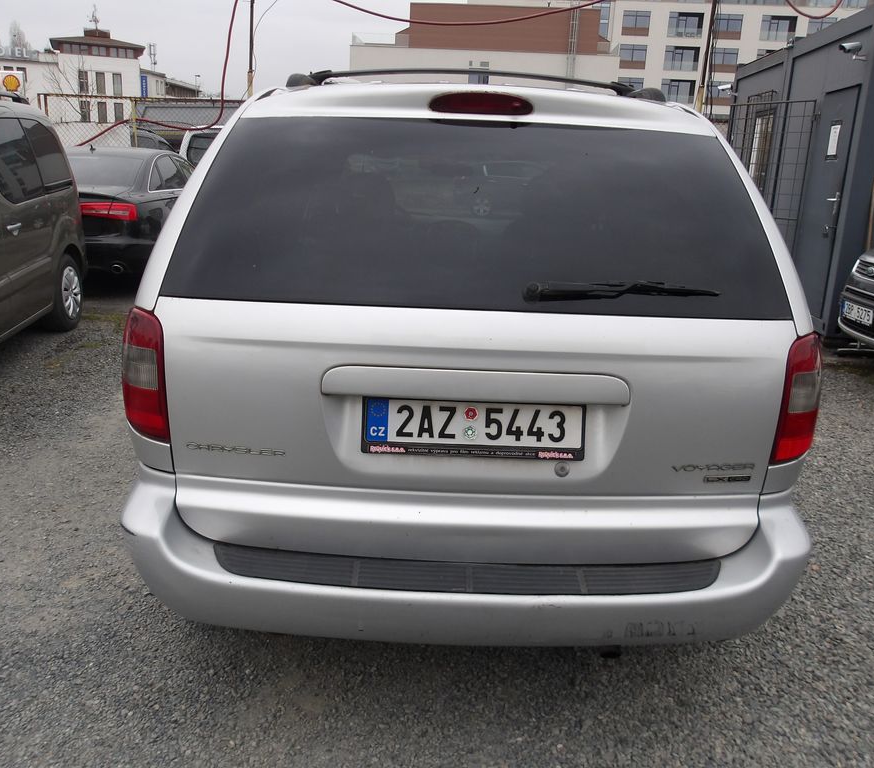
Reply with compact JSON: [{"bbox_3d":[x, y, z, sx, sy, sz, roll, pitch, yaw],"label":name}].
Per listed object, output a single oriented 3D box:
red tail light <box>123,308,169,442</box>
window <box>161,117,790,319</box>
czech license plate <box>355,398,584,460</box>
[{"bbox_3d":[-0.725,-0.037,1.980,0.165,0.340,0.190,3,9,-2],"label":"red tail light"},{"bbox_3d":[0.114,-0.436,2.008,1.520,0.510,0.130,3,-17,-2],"label":"window"},{"bbox_3d":[0.092,0.110,1.931,0.535,0.130,0.020,3,11,-2],"label":"czech license plate"}]

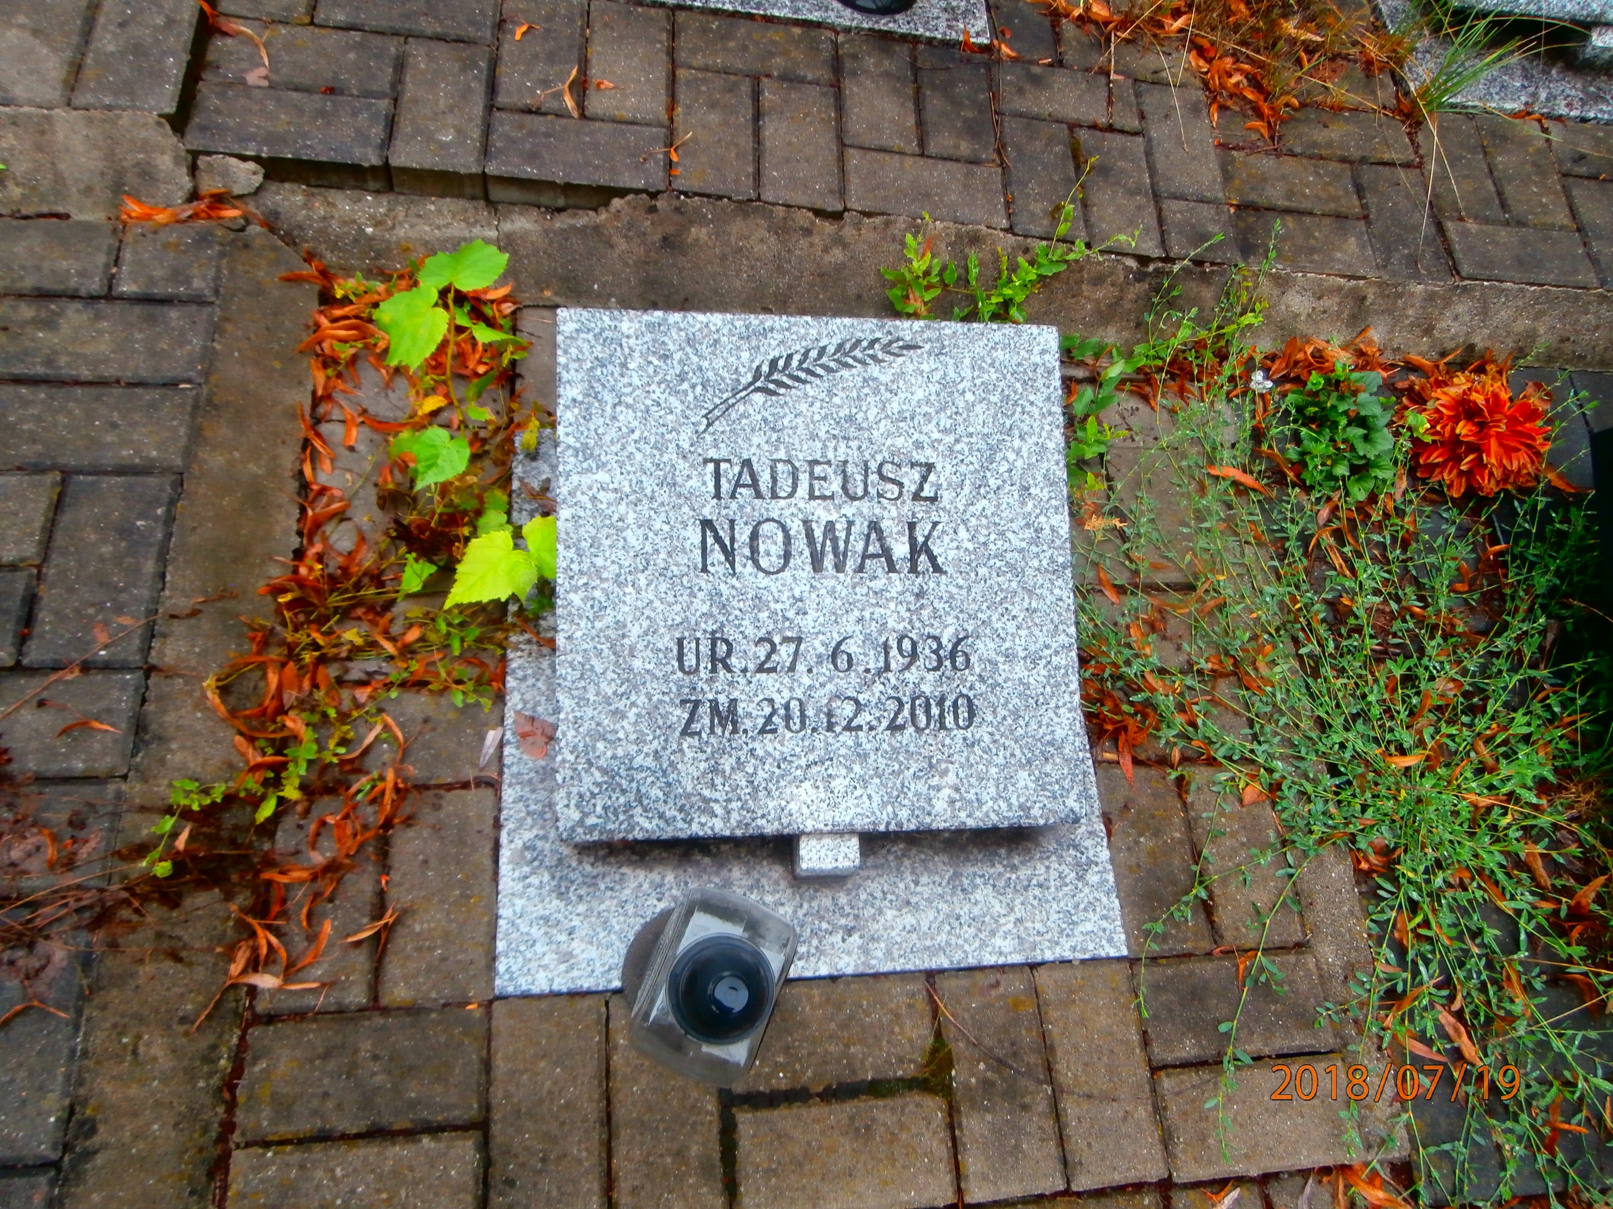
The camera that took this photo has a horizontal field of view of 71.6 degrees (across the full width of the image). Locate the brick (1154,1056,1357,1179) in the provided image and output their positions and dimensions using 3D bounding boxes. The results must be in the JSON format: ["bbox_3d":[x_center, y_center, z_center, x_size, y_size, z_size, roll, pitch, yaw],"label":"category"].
[{"bbox_3d":[0.428,0.498,1.088,0.200,0.060,0.100,-1,65,-10],"label":"brick"}]

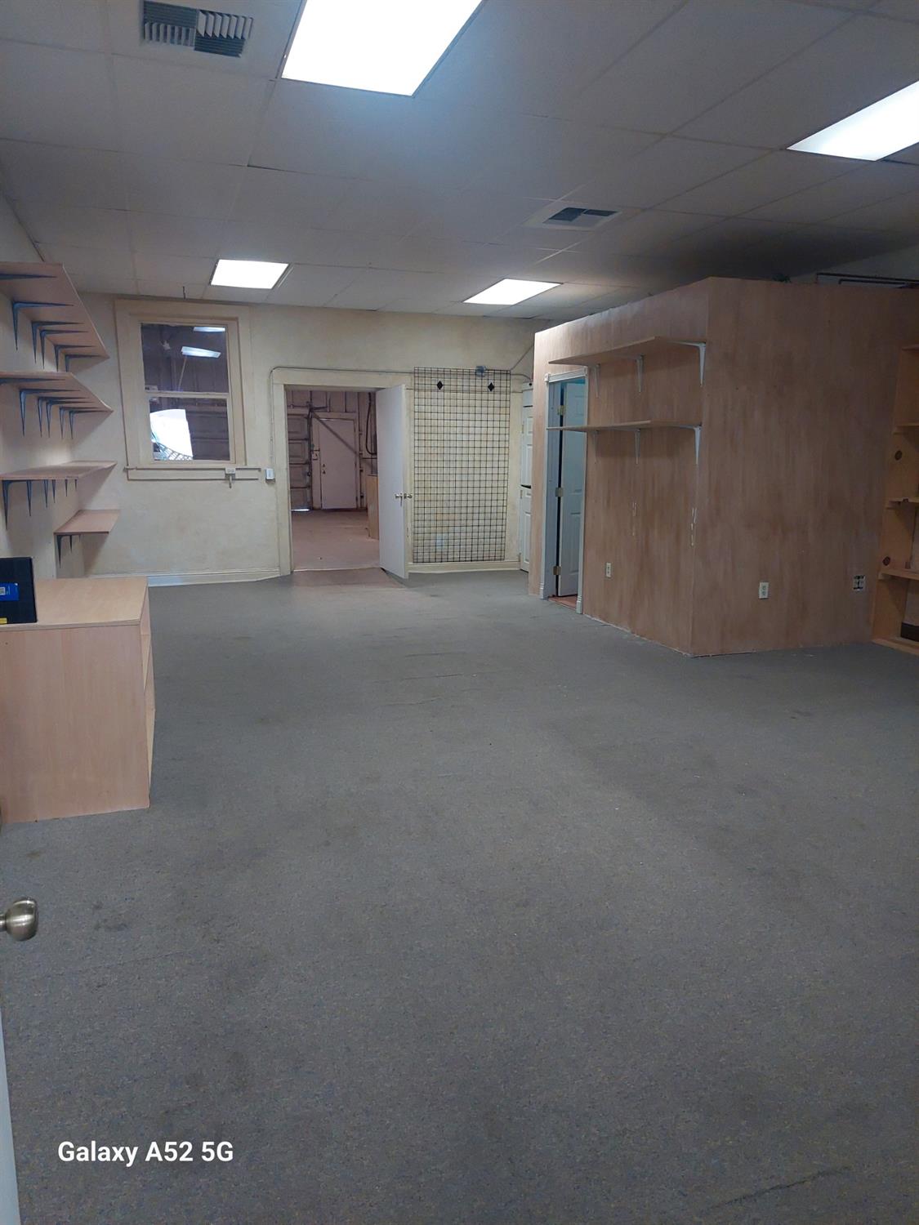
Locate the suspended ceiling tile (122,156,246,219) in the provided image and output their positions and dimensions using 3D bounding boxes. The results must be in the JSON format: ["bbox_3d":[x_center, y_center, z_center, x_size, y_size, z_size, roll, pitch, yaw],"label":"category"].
[{"bbox_3d":[-1.631,-2.485,5.000,0.605,0.020,1.202,-4,12,-19],"label":"suspended ceiling tile"}]

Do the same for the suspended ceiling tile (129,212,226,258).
[{"bbox_3d":[-2.036,-2.706,6.116,0.608,0.020,1.240,-3,12,-19],"label":"suspended ceiling tile"}]

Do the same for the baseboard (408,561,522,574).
[{"bbox_3d":[0.061,-0.545,10.153,1.400,0.110,0.020,-4,12,-19],"label":"baseboard"}]

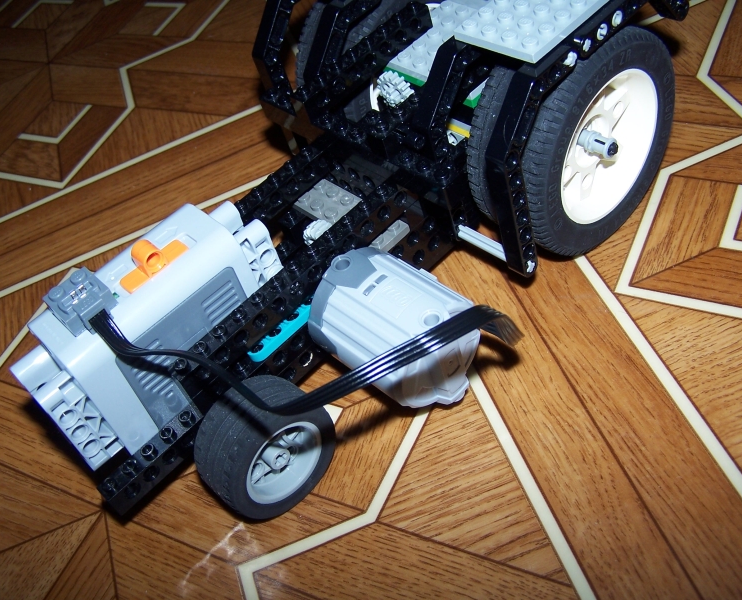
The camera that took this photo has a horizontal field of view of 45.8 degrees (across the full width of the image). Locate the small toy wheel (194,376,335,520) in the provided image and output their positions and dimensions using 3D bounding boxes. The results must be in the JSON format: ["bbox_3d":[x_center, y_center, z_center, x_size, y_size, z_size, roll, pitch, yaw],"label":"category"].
[{"bbox_3d":[-0.034,0.048,0.288,0.022,0.043,0.043,31,67,36],"label":"small toy wheel"}]

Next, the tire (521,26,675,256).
[{"bbox_3d":[0.073,-0.059,0.314,0.034,0.082,0.082,31,67,36],"label":"tire"}]

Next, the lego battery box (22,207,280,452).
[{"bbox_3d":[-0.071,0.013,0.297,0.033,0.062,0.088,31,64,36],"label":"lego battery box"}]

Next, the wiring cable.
[{"bbox_3d":[-0.017,0.017,0.250,0.125,0.048,0.038,-6,51,15],"label":"wiring cable"}]

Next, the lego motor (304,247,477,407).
[{"bbox_3d":[0.009,0.011,0.280,0.048,0.040,0.040,31,64,36],"label":"lego motor"}]

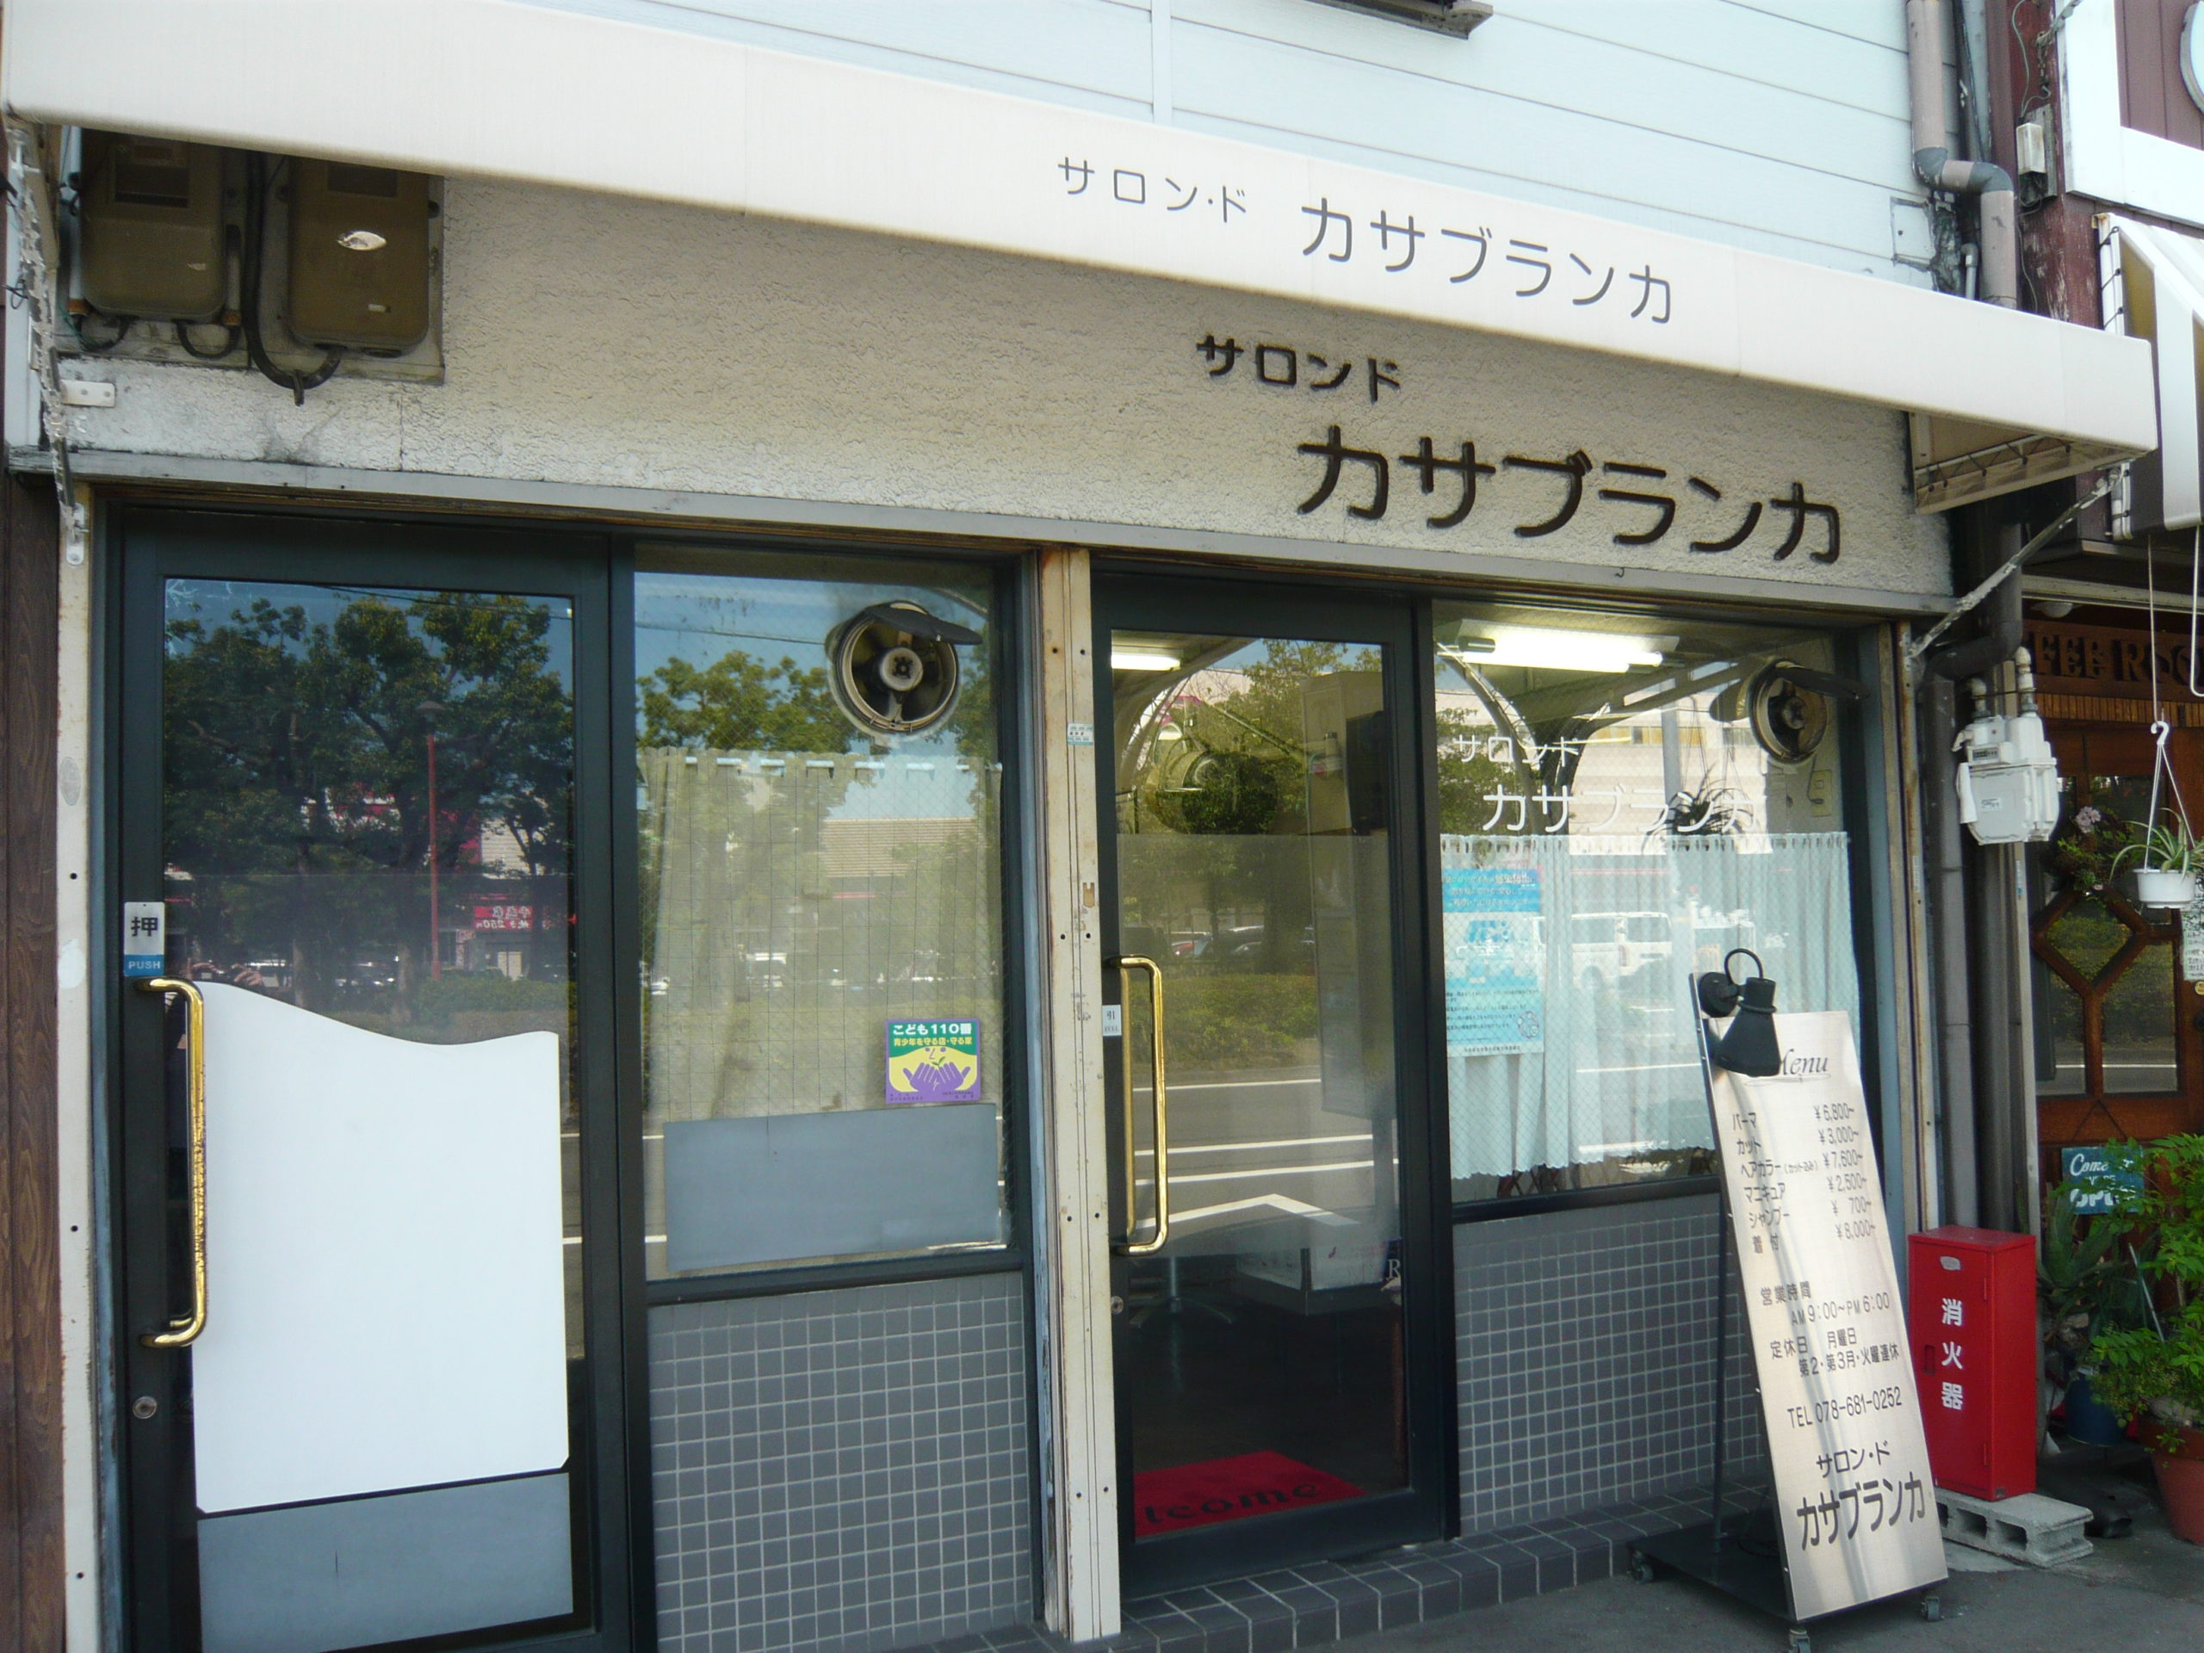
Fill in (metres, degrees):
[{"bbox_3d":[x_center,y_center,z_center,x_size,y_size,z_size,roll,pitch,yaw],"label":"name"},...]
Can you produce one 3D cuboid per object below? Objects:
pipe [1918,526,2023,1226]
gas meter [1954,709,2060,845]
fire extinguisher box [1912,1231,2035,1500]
[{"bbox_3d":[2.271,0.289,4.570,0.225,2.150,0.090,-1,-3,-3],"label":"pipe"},{"bbox_3d":[2.263,-0.125,4.450,0.145,0.315,0.190,1,-4,-37],"label":"gas meter"},{"bbox_3d":[2.003,1.228,4.105,0.192,0.565,0.200,2,-3,-35],"label":"fire extinguisher box"}]

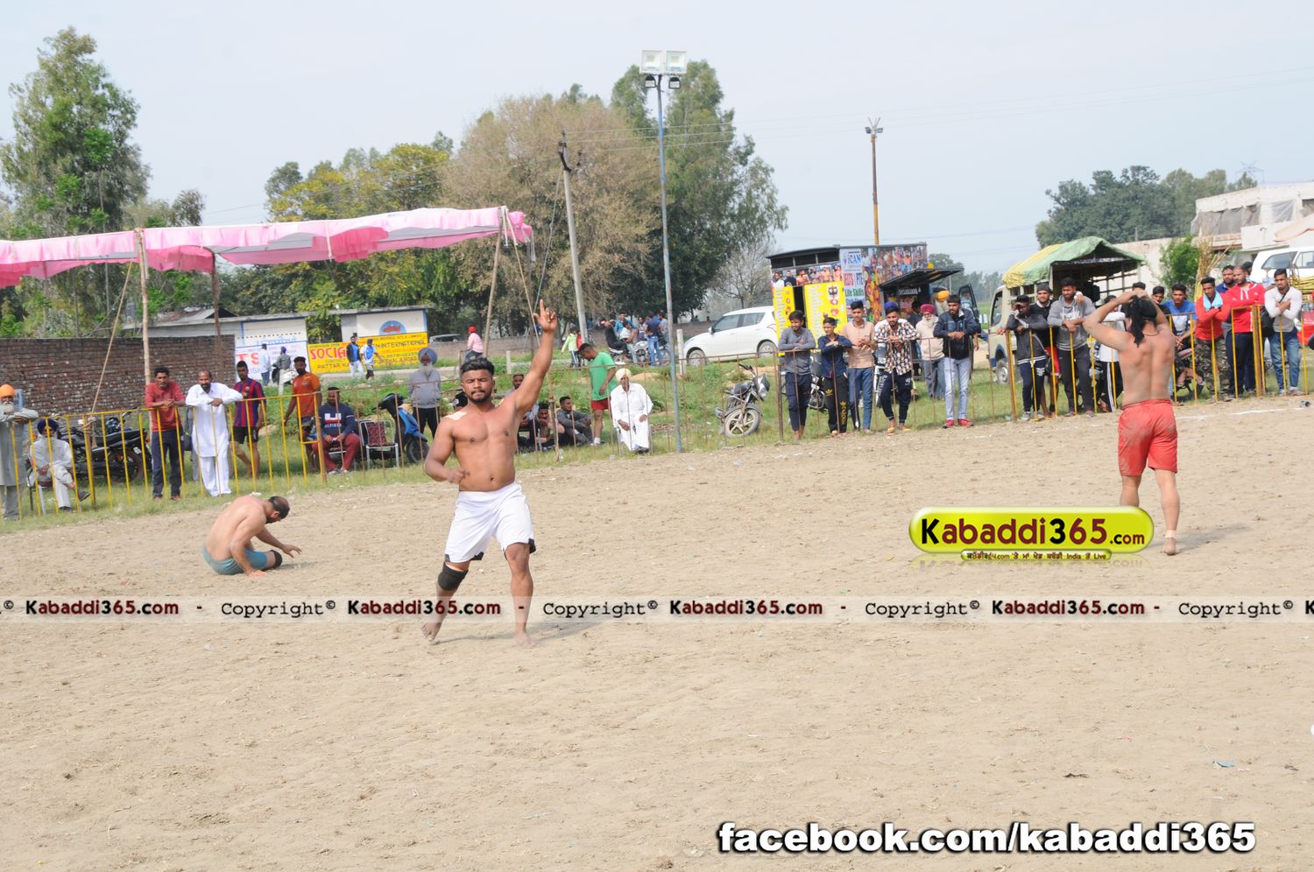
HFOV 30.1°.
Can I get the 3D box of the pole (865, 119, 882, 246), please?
[{"bbox_3d":[8.152,-7.546,90.000,0.600,8.200,0.400,-3,3,0],"label":"pole"}]

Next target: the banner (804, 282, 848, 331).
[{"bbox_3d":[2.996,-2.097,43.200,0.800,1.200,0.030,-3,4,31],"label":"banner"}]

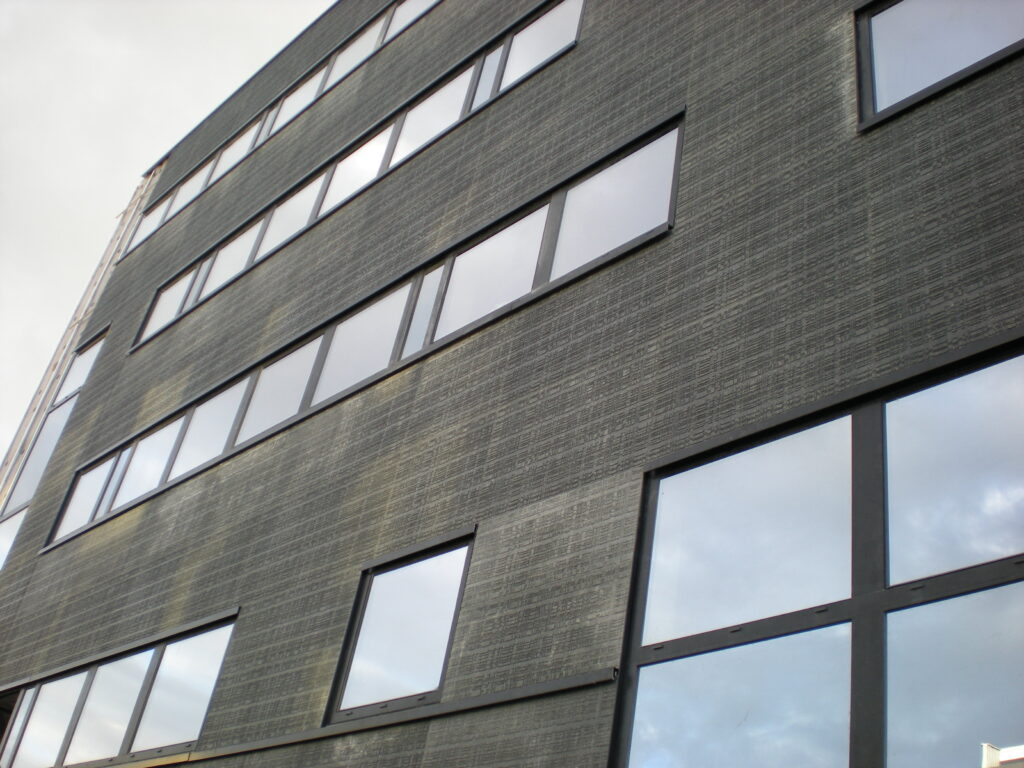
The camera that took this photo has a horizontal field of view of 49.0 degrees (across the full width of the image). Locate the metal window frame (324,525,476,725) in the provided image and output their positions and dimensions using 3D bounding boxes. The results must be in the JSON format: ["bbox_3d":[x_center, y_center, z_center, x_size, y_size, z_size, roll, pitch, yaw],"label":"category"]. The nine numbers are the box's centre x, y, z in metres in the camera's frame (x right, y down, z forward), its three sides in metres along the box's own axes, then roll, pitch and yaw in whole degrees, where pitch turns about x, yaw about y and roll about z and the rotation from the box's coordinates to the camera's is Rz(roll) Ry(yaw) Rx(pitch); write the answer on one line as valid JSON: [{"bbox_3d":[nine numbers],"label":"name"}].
[{"bbox_3d":[-0.836,1.807,8.392,0.150,1.339,1.332,36,-41,-31],"label":"metal window frame"}]

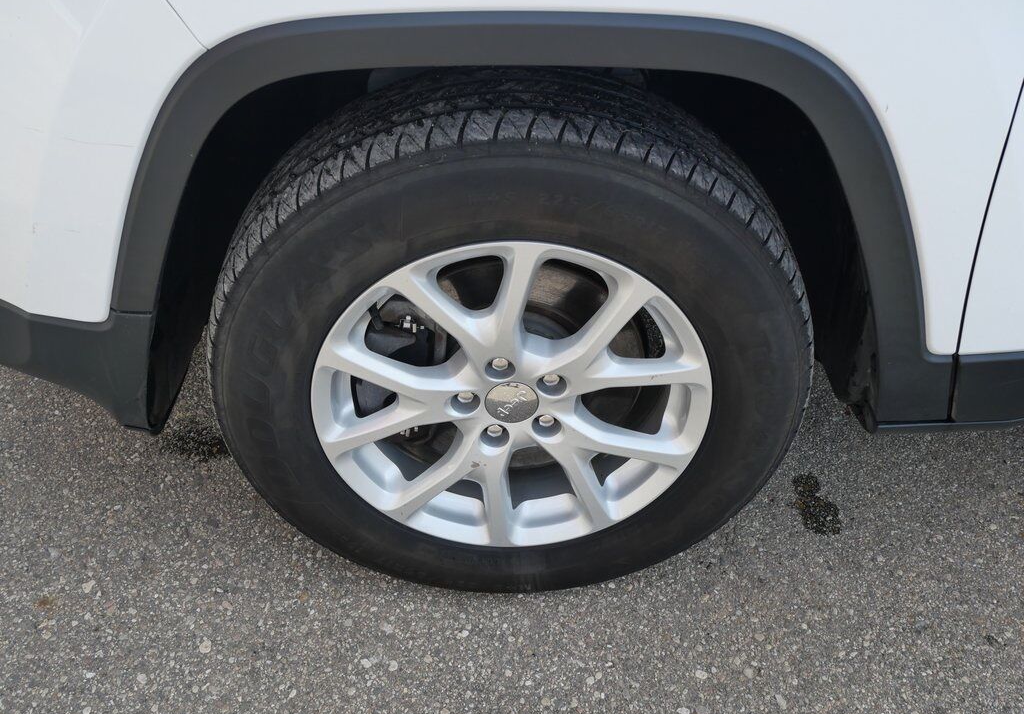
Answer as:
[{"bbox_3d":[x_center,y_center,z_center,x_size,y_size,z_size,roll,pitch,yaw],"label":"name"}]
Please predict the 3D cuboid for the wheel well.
[{"bbox_3d":[0.006,-0.184,1.202,0.807,0.450,0.290,-1,38,-1],"label":"wheel well"}]

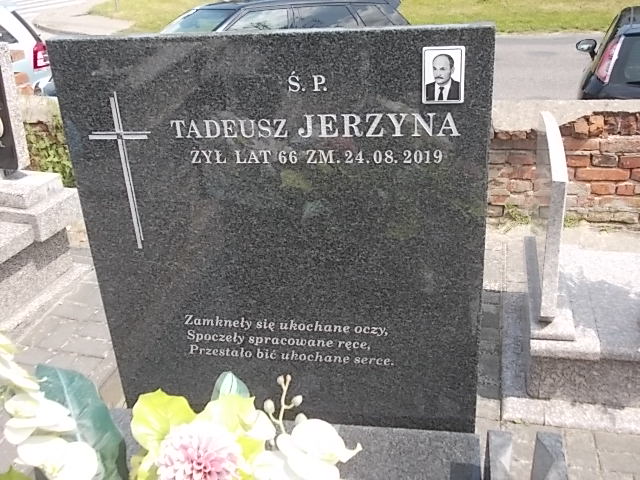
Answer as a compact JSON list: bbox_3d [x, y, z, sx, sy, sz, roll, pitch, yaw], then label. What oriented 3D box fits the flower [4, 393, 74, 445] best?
[{"bbox_3d":[-0.394,0.252,0.990,0.092,0.060,0.060,6,26,20],"label":"flower"}]

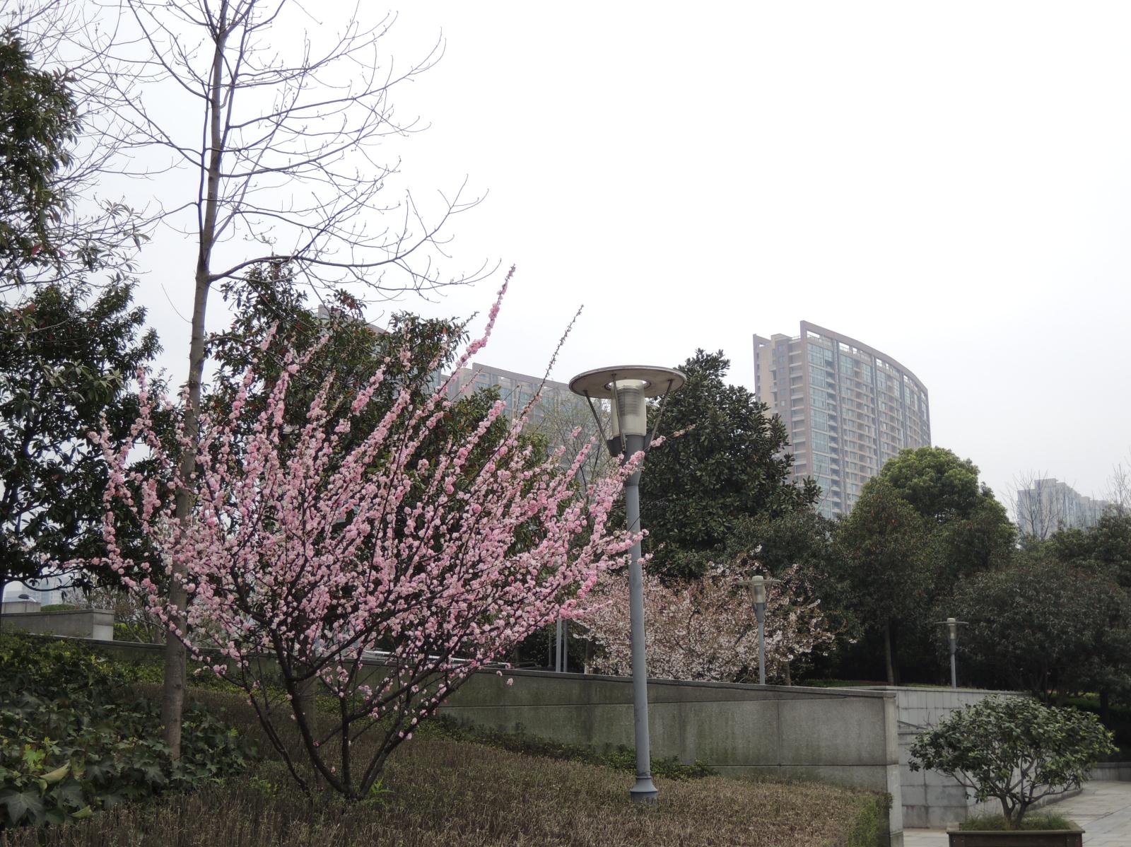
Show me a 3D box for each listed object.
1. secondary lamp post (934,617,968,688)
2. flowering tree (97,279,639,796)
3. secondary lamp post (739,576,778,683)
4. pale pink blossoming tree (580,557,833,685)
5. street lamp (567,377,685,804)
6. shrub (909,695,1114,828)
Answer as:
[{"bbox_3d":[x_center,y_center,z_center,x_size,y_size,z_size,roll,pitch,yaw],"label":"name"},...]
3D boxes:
[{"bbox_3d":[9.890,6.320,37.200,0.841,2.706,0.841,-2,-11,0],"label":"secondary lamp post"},{"bbox_3d":[-1.174,0.649,8.800,3.201,3.098,2.721,-2,-11,0],"label":"flowering tree"},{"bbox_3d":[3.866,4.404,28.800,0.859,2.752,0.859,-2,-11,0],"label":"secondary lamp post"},{"bbox_3d":[2.960,4.647,31.000,5.398,3.505,4.858,-2,-11,0],"label":"pale pink blossoming tree"},{"bbox_3d":[0.514,1.189,10.800,0.889,3.103,0.889,-2,-11,0],"label":"street lamp"},{"bbox_3d":[3.956,3.006,13.100,1.757,1.152,1.669,-2,-11,0],"label":"shrub"}]

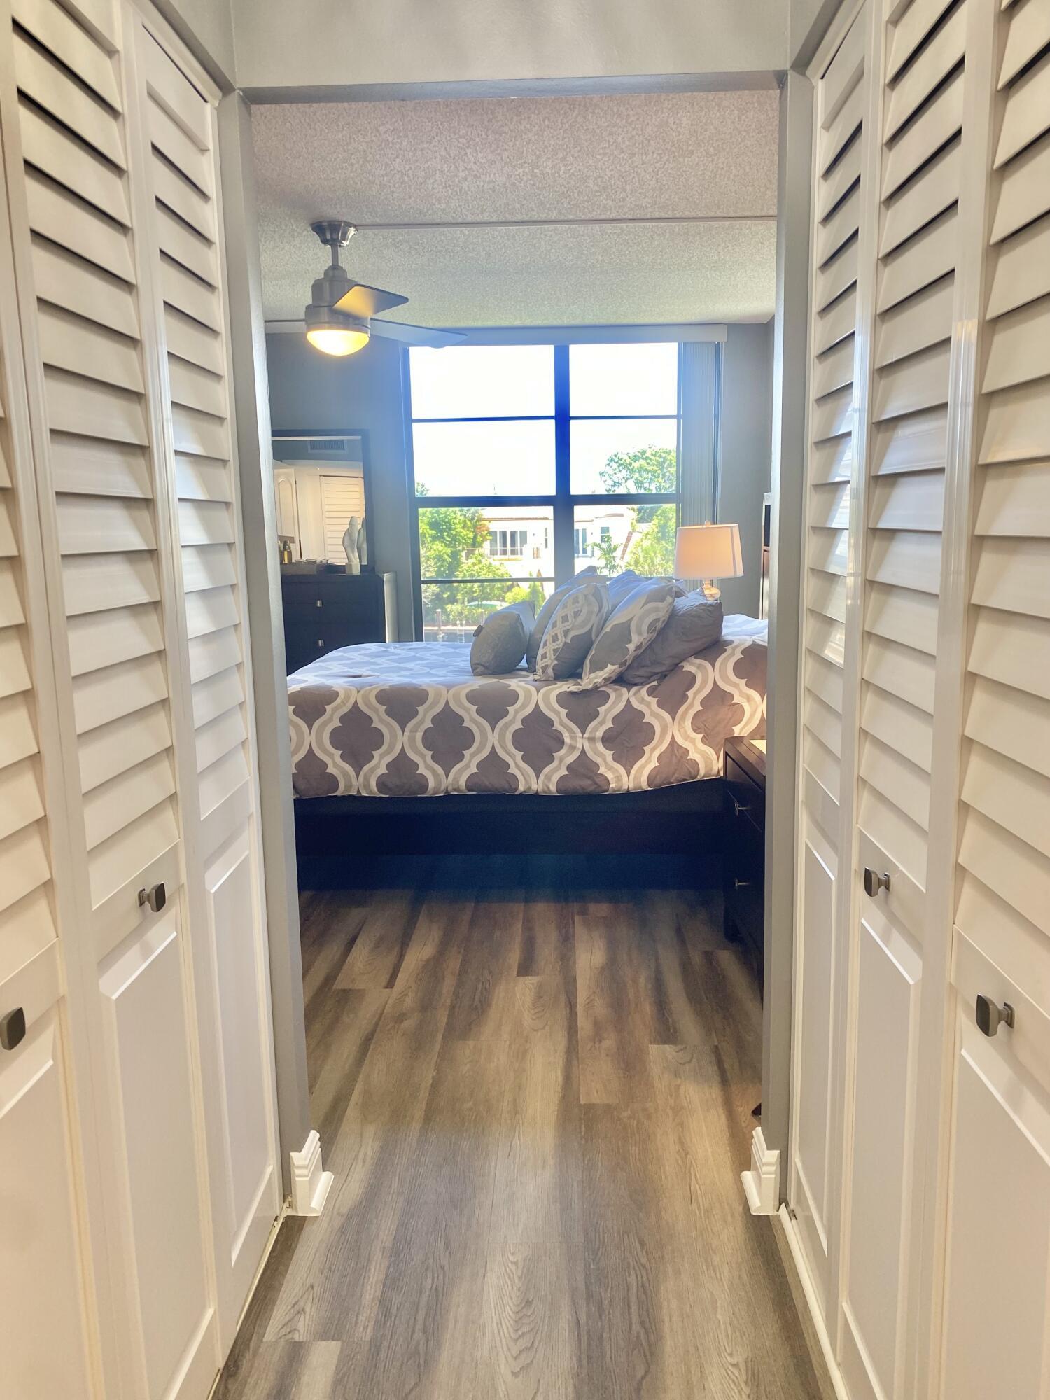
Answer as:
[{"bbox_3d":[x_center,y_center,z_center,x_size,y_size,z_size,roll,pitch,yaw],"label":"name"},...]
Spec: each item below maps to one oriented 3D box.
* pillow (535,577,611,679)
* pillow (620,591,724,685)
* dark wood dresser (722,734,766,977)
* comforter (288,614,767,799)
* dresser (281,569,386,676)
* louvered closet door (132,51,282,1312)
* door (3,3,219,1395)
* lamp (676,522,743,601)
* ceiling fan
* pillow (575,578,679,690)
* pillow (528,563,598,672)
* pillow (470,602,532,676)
[{"bbox_3d":[0.183,-0.276,3.944,0.170,0.410,0.450,33,9,-3],"label":"pillow"},{"bbox_3d":[0.545,-0.261,3.995,0.430,0.200,0.600,-37,6,7],"label":"pillow"},{"bbox_3d":[0.882,0.502,3.062,0.460,0.670,0.620,-1,10,1],"label":"dark wood dresser"},{"bbox_3d":[0.107,-0.072,4.528,2.040,0.560,1.760,-1,9,2],"label":"comforter"},{"bbox_3d":[-1.419,-0.118,5.771,1.350,1.140,0.450,-1,9,2],"label":"dresser"},{"bbox_3d":[-0.522,0.049,1.745,0.035,2.030,0.378,-1,10,2],"label":"louvered closet door"},{"bbox_3d":[-0.534,0.113,1.375,0.035,2.030,0.378,-1,10,2],"label":"door"},{"bbox_3d":[0.961,-0.565,5.451,0.350,0.700,0.350,-1,9,2],"label":"lamp"},{"bbox_3d":[-0.721,-1.447,3.710,1.080,0.440,1.120,-1,9,2],"label":"ceiling fan"},{"bbox_3d":[0.373,-0.279,4.021,0.180,0.500,0.580,40,9,-5],"label":"pillow"},{"bbox_3d":[0.169,-0.335,4.117,0.160,0.430,0.480,32,9,-3],"label":"pillow"},{"bbox_3d":[-0.088,-0.252,4.214,0.170,0.300,0.480,32,9,-4],"label":"pillow"}]

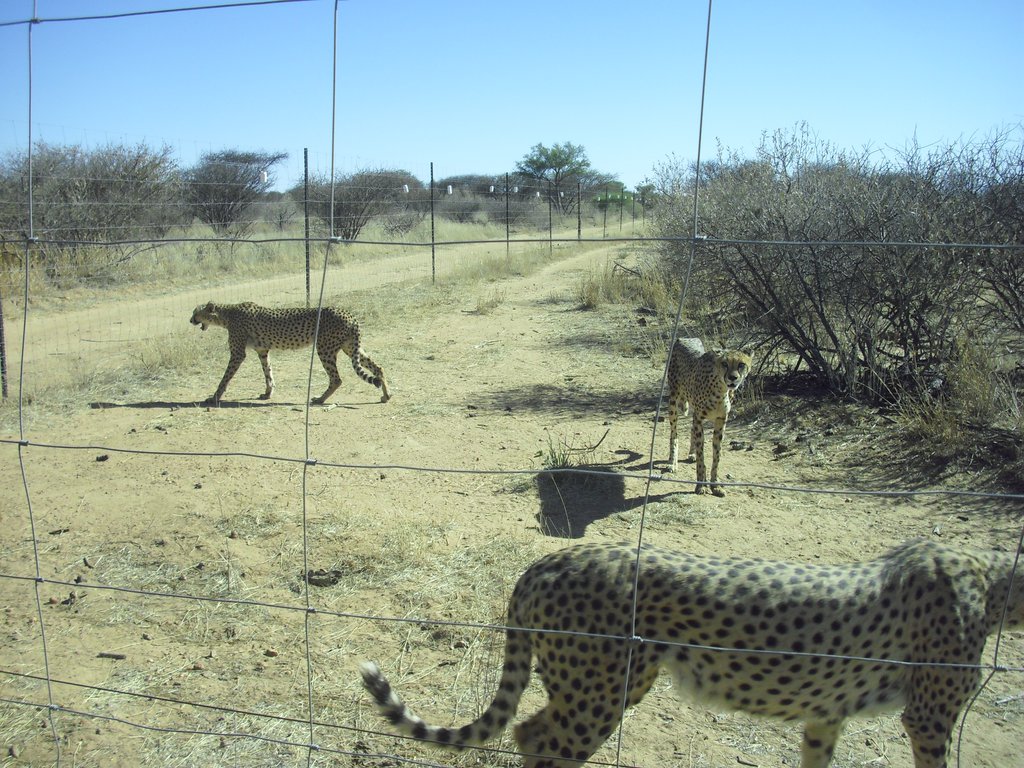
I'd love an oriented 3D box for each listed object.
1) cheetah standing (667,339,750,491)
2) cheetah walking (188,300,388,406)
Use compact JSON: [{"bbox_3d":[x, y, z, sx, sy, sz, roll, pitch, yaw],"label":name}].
[{"bbox_3d":[1.045,0.131,6.207,0.310,0.800,1.340,-1,9,-4],"label":"cheetah standing"},{"bbox_3d":[-1.680,-0.239,8.639,1.480,0.770,0.340,0,9,2],"label":"cheetah walking"}]

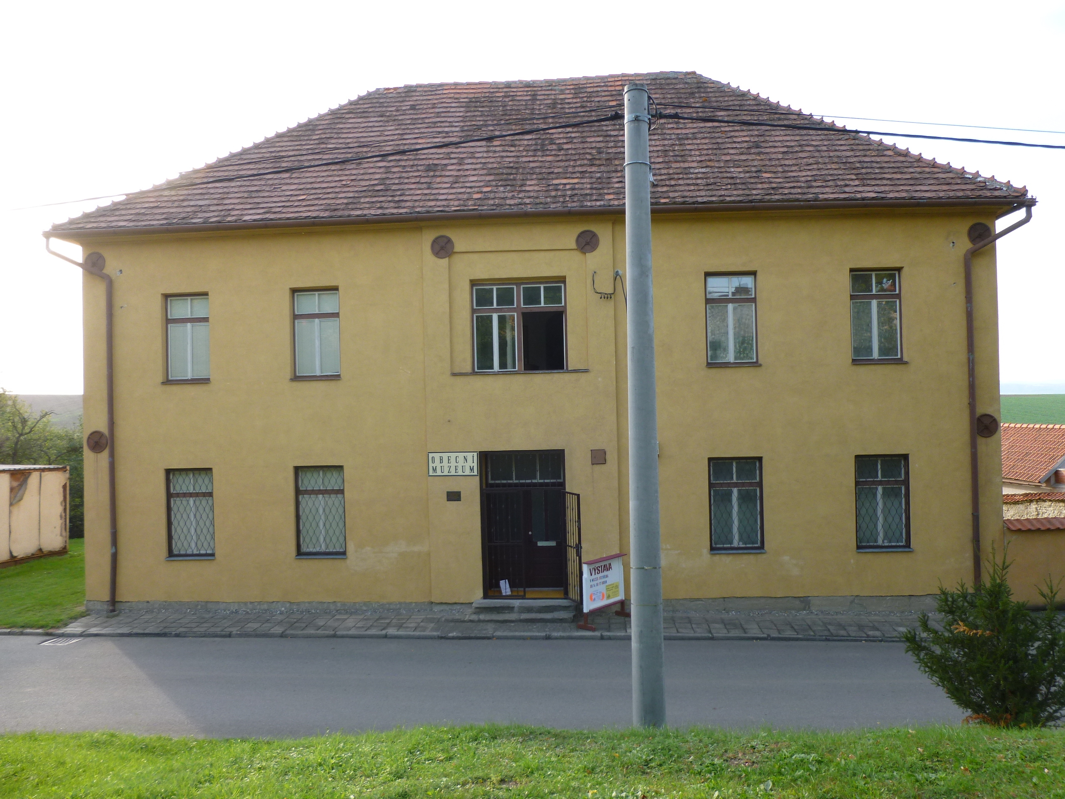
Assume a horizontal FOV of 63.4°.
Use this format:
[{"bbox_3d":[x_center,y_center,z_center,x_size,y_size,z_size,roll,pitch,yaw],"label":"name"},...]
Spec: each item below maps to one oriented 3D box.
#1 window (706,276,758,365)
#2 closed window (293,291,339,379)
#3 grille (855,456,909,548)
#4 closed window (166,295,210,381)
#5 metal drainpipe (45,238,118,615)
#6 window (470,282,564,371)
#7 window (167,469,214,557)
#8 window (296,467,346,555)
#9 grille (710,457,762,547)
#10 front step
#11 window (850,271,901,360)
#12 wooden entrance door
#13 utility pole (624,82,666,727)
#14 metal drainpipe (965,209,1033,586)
[{"bbox_3d":[4.023,-1.628,17.444,1.040,1.880,0.140,-1,0,4],"label":"window"},{"bbox_3d":[-4.433,-1.391,17.900,1.023,1.849,0.120,-1,-1,4],"label":"closed window"},{"bbox_3d":[6.931,2.012,17.057,1.050,1.850,0.060,-1,0,4],"label":"grille"},{"bbox_3d":[-7.150,-1.312,18.073,1.012,1.802,0.120,-1,-1,4],"label":"closed window"},{"bbox_3d":[-9.205,0.552,17.624,1.213,7.700,0.570,-1,-1,4],"label":"metal drainpipe"},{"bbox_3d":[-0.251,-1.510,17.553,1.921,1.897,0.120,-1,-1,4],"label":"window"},{"bbox_3d":[-7.043,2.332,17.818,1.000,1.820,0.060,-1,-1,4],"label":"window"},{"bbox_3d":[-4.311,2.267,17.704,1.029,1.819,0.120,-1,-1,4],"label":"window"},{"bbox_3d":[4.090,2.085,17.275,1.070,1.850,0.060,-1,0,4],"label":"grille"},{"bbox_3d":[-0.245,4.188,17.078,2.170,0.260,0.930,-1,0,4],"label":"front step"},{"bbox_3d":[6.859,-1.681,17.227,1.030,1.860,0.140,-1,0,4],"label":"window"},{"bbox_3d":[-0.112,2.555,18.372,1.740,2.960,0.150,-1,0,4],"label":"wooden entrance door"},{"bbox_3d":[1.239,0.055,9.652,0.360,7.226,0.360,-1,-1,4],"label":"utility pole"},{"bbox_3d":[9.064,0.159,16.574,1.130,7.700,0.500,-1,0,4],"label":"metal drainpipe"}]

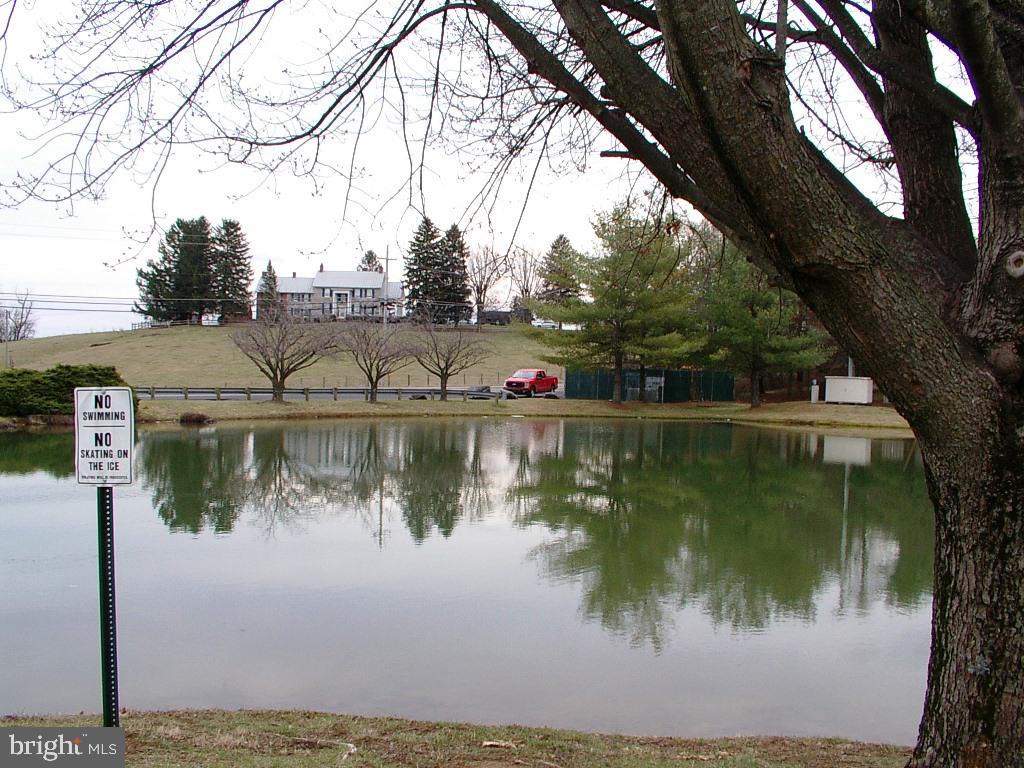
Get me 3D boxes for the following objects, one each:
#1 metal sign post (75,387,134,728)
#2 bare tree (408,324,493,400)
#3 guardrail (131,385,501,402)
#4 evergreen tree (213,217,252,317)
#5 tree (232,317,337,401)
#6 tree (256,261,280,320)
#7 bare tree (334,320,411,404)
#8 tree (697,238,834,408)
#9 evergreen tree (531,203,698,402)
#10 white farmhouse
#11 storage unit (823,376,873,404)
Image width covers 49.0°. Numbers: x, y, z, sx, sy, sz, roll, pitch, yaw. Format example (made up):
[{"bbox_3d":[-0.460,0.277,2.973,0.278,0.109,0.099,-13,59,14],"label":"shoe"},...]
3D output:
[{"bbox_3d":[-1.874,0.829,5.220,0.305,1.640,0.060,-1,1,13],"label":"metal sign post"},{"bbox_3d":[-3.160,-1.147,57.300,4.200,4.000,4.100,2,1,0],"label":"bare tree"},{"bbox_3d":[-11.058,0.648,66.000,21.700,0.760,0.500,1,1,-8],"label":"guardrail"},{"bbox_3d":[-44.010,-18.344,177.000,6.600,15.400,6.600,2,1,0],"label":"evergreen tree"},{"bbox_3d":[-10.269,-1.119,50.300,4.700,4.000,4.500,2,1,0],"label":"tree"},{"bbox_3d":[-39.858,-15.305,184.000,4.000,9.800,4.000,2,1,0],"label":"tree"},{"bbox_3d":[-6.642,-1.063,54.300,4.000,4.000,4.000,2,1,0],"label":"bare tree"},{"bbox_3d":[14.990,-3.666,67.000,8.200,10.100,8.000,2,1,0],"label":"tree"},{"bbox_3d":[6.307,-4.966,68.500,10.200,12.200,9.800,2,1,0],"label":"evergreen tree"},{"bbox_3d":[-30.600,-15.780,196.000,23.500,9.400,9.500,2,1,3],"label":"white farmhouse"},{"bbox_3d":[18.883,0.363,62.800,2.300,1.470,1.150,2,1,33],"label":"storage unit"}]

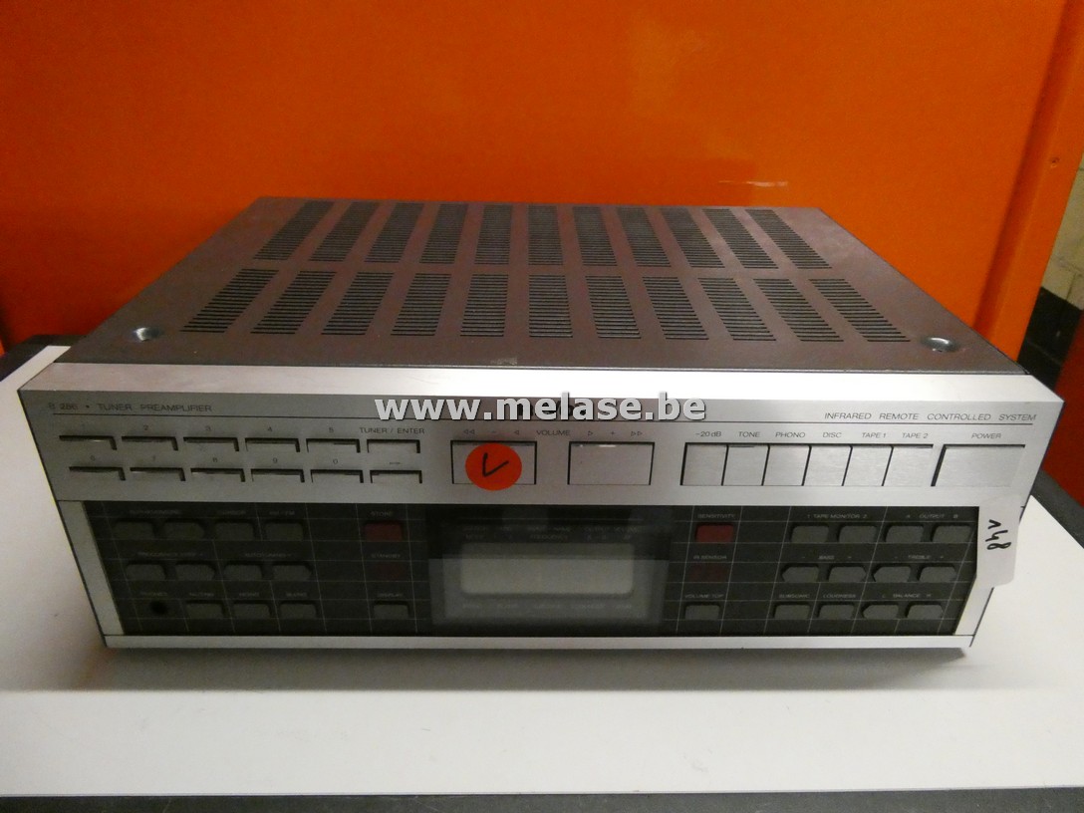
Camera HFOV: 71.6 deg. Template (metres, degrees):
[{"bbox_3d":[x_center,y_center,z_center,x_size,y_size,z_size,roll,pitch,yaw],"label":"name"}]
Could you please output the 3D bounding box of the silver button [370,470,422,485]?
[{"bbox_3d":[-0.066,0.032,0.341,0.022,0.007,0.004,1,29,-1],"label":"silver button"}]

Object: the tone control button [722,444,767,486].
[{"bbox_3d":[0.093,0.027,0.344,0.019,0.022,0.005,1,30,-1],"label":"tone control button"}]

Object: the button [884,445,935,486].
[{"bbox_3d":[0.167,0.027,0.341,0.020,0.023,0.005,1,29,-1],"label":"button"}]

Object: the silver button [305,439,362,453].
[{"bbox_3d":[-0.092,0.018,0.333,0.023,0.007,0.004,1,29,-1],"label":"silver button"}]

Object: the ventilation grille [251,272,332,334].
[{"bbox_3d":[-0.134,-0.058,0.414,0.021,0.002,0.092,1,29,-1],"label":"ventilation grille"}]

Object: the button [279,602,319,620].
[{"bbox_3d":[-0.124,0.104,0.385,0.019,0.012,0.005,1,30,-1],"label":"button"}]

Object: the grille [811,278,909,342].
[{"bbox_3d":[0.175,-0.055,0.418,0.021,0.003,0.091,1,29,-1],"label":"grille"}]

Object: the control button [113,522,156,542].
[{"bbox_3d":[-0.191,0.058,0.353,0.017,0.009,0.004,1,30,-1],"label":"control button"}]

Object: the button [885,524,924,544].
[{"bbox_3d":[0.173,0.060,0.360,0.016,0.011,0.005,1,29,-1],"label":"button"}]

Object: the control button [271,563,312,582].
[{"bbox_3d":[-0.122,0.080,0.369,0.017,0.011,0.005,1,29,-2],"label":"control button"}]

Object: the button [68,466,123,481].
[{"bbox_3d":[-0.202,0.030,0.342,0.023,0.007,0.005,1,30,-1],"label":"button"}]

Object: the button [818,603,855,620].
[{"bbox_3d":[0.149,0.103,0.382,0.017,0.009,0.004,1,30,-1],"label":"button"}]

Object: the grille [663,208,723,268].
[{"bbox_3d":[0.106,-0.121,0.535,0.021,0.003,0.139,1,29,-1],"label":"grille"}]

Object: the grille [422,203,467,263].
[{"bbox_3d":[-0.068,-0.124,0.533,0.022,0.003,0.141,1,29,-1],"label":"grille"}]

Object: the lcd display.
[{"bbox_3d":[0.003,0.080,0.374,0.085,0.034,0.004,1,29,-1],"label":"lcd display"}]

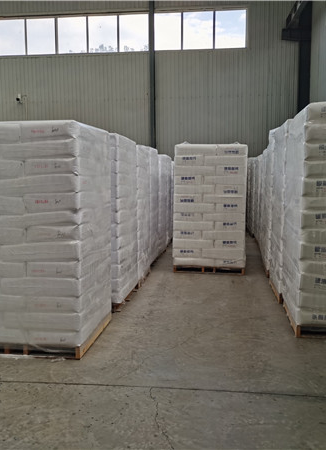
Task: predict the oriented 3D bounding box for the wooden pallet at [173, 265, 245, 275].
[{"bbox_3d":[0.847,0.684,8.188,1.163,0.116,1.151,1,6,10],"label":"wooden pallet"}]

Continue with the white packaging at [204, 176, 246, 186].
[{"bbox_3d":[1.021,-0.721,7.676,0.657,0.153,0.500,1,6,10],"label":"white packaging"}]

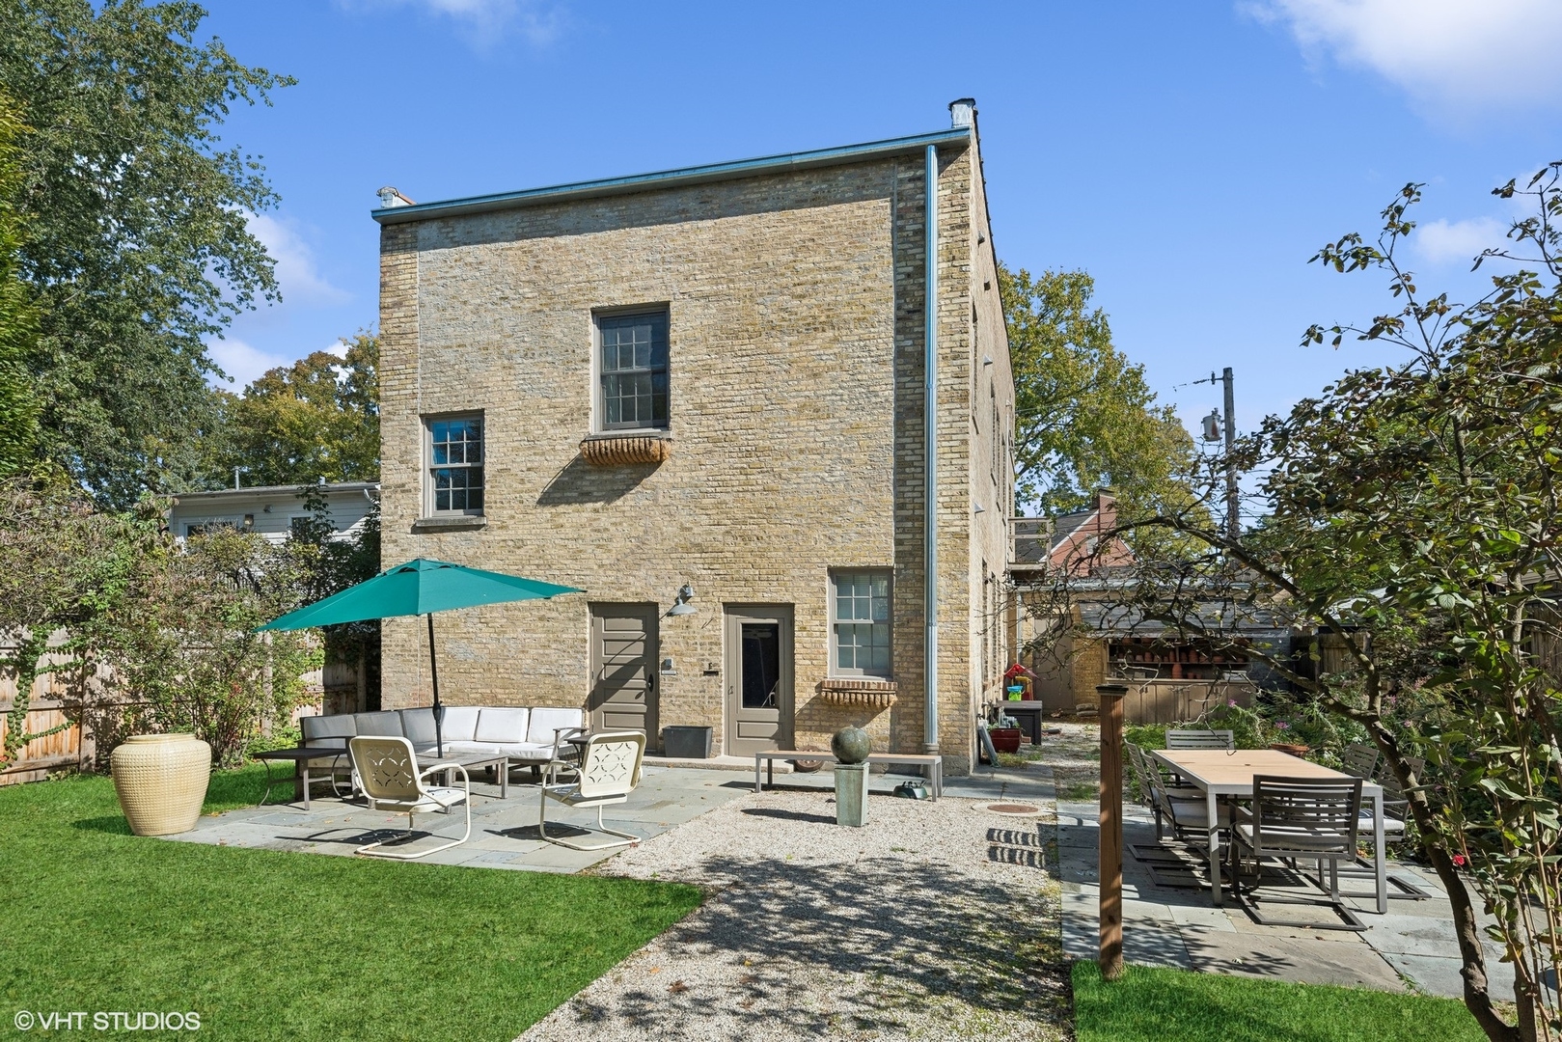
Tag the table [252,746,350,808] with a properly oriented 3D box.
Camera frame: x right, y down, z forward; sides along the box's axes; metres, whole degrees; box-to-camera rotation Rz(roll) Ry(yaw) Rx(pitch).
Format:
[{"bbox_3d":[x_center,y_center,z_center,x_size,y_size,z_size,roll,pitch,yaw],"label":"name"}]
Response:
[{"bbox_3d":[-4.570,2.458,8.280,0.570,0.500,0.560,-1,-7,14],"label":"table"}]

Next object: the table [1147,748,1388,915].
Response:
[{"bbox_3d":[3.440,2.170,6.420,1.050,0.750,2.070,-1,-4,14],"label":"table"}]

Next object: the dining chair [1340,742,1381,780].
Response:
[{"bbox_3d":[4.040,2.129,6.530,0.660,0.870,0.610,-1,-7,15],"label":"dining chair"}]

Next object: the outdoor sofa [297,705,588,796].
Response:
[{"bbox_3d":[-3.524,2.495,9.438,2.000,0.810,2.280,-1,-7,14],"label":"outdoor sofa"}]

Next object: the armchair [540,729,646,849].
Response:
[{"bbox_3d":[-1.530,2.140,7.030,0.680,0.880,0.590,-4,-6,44],"label":"armchair"}]

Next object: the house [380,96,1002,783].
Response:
[{"bbox_3d":[0.080,-0.420,18.400,9.100,8.400,13.200,-1,-4,17],"label":"house"}]

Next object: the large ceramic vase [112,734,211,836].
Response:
[{"bbox_3d":[-5.140,2.180,7.220,0.690,0.790,0.690,3,-5,-36],"label":"large ceramic vase"}]

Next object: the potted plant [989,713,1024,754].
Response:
[{"bbox_3d":[3.470,3.280,13.400,0.520,0.620,0.500,-1,-4,17],"label":"potted plant"}]

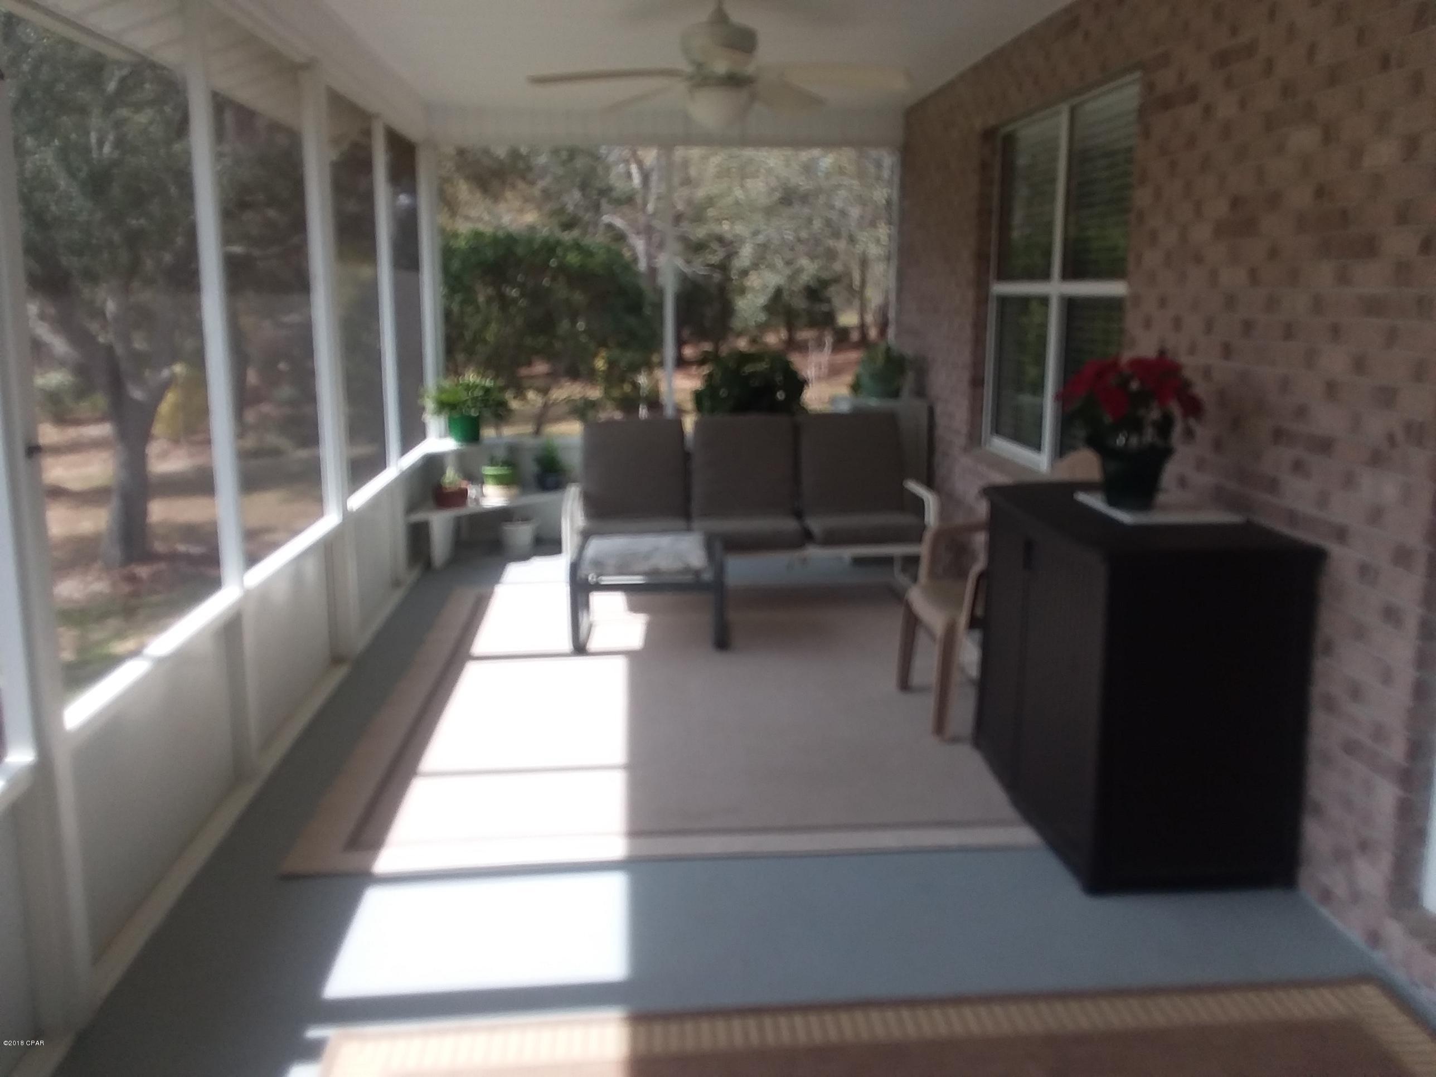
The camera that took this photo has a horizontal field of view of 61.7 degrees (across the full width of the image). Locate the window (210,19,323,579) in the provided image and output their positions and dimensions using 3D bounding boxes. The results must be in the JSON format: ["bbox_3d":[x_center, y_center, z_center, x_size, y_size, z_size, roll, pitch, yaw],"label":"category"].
[{"bbox_3d":[-1.484,-0.802,3.993,0.060,1.639,0.924,-1,11,-4],"label":"window"}]

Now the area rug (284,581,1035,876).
[{"bbox_3d":[-0.065,0.554,4.781,2.414,0.010,3.119,-1,11,-4],"label":"area rug"}]

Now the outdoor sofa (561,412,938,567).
[{"bbox_3d":[0.107,-0.125,5.954,1.737,0.891,0.905,-2,11,-9],"label":"outdoor sofa"}]

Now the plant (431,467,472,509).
[{"bbox_3d":[-1.497,-0.296,6.796,0.209,0.218,0.209,-1,11,-4],"label":"plant"}]

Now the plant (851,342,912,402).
[{"bbox_3d":[0.921,-0.946,6.788,0.342,0.320,0.342,-1,11,-5],"label":"plant"}]

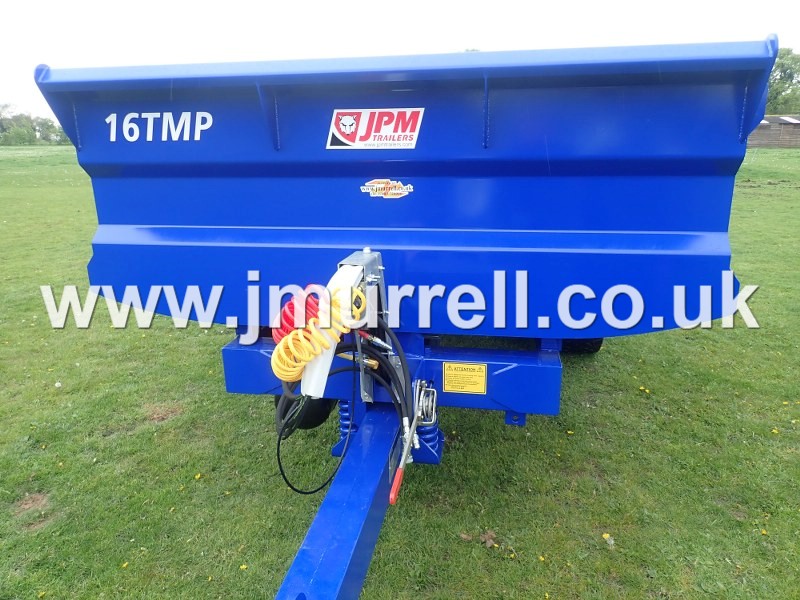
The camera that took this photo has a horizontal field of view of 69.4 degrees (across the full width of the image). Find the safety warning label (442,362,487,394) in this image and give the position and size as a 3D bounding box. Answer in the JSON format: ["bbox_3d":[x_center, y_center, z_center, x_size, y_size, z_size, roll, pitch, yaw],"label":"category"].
[{"bbox_3d":[0.259,0.313,2.292,0.170,0.126,0.005,2,15,10],"label":"safety warning label"}]

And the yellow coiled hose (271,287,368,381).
[{"bbox_3d":[-0.223,0.098,1.590,0.205,0.215,0.240,2,15,10],"label":"yellow coiled hose"}]

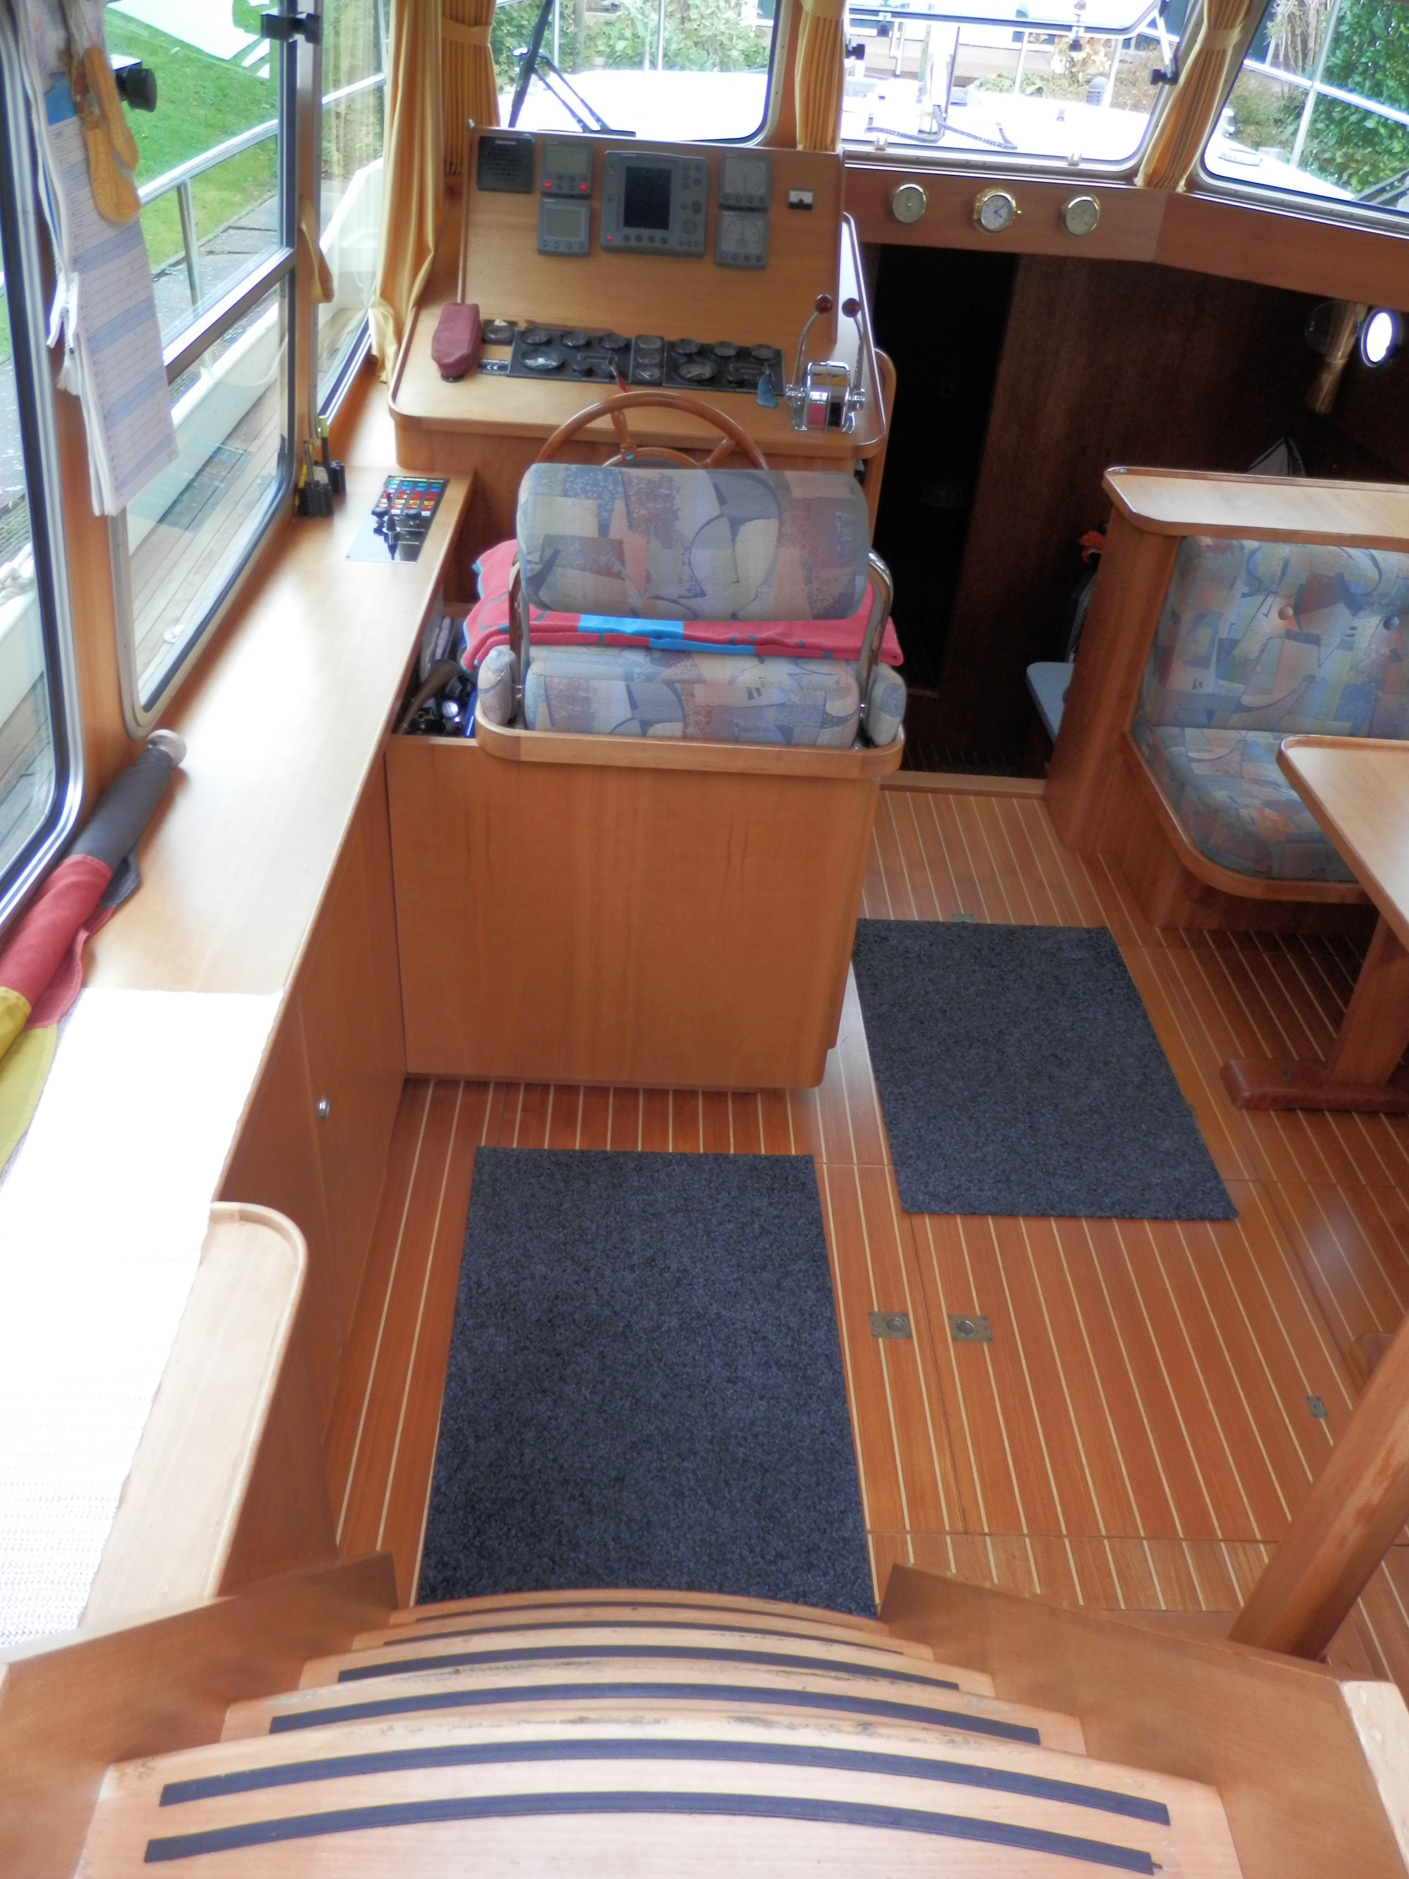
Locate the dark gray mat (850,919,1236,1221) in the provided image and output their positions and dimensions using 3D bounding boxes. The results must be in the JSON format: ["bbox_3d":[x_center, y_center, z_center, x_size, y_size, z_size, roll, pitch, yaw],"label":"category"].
[{"bbox_3d":[0.607,0.213,2.609,0.578,0.010,0.829,2,37,-3],"label":"dark gray mat"}]

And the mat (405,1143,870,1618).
[{"bbox_3d":[-0.083,0.612,2.011,0.581,0.010,0.824,2,37,-3],"label":"mat"}]

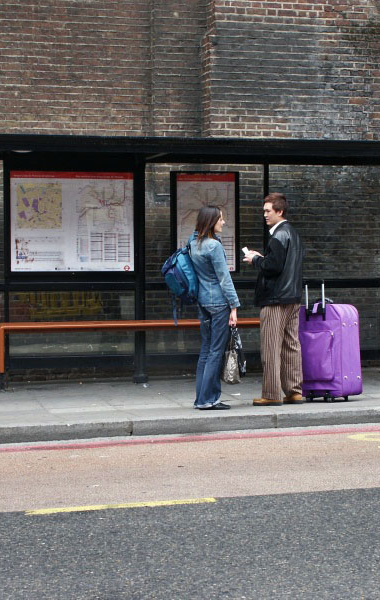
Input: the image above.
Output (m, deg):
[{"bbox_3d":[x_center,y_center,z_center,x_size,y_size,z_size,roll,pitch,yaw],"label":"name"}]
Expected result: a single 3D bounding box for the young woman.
[{"bbox_3d":[0.204,0.059,12.081,0.380,1.700,0.470,-2,3,-42],"label":"young woman"}]

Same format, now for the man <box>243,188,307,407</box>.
[{"bbox_3d":[0.721,-0.011,12.318,0.470,1.818,0.520,0,2,16],"label":"man"}]

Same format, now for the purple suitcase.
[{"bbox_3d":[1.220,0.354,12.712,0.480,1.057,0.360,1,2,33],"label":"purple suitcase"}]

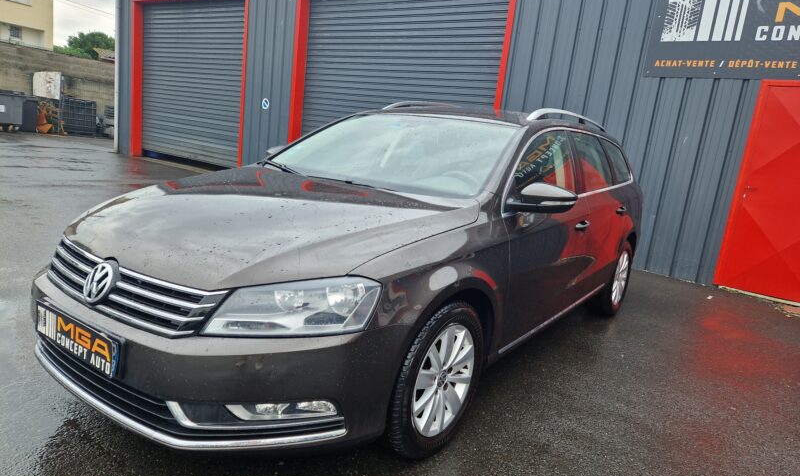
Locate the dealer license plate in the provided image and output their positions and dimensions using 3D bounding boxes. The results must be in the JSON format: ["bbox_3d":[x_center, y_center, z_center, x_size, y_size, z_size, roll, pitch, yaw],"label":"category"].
[{"bbox_3d":[-1.050,0.320,1.719,0.525,0.115,0.025,13,12,34],"label":"dealer license plate"}]

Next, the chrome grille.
[{"bbox_3d":[-0.961,0.134,1.776,1.080,0.175,0.140,13,12,34],"label":"chrome grille"}]

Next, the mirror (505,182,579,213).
[{"bbox_3d":[0.638,-0.178,2.343,0.240,0.145,0.170,13,12,34],"label":"mirror"}]

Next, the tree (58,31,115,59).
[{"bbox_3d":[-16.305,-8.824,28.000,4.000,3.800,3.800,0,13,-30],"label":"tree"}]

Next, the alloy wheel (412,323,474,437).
[{"bbox_3d":[0.115,0.522,2.046,0.170,0.440,0.440,13,12,34],"label":"alloy wheel"}]

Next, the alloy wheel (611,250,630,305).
[{"bbox_3d":[1.689,0.306,4.244,0.170,0.440,0.440,13,12,34],"label":"alloy wheel"}]

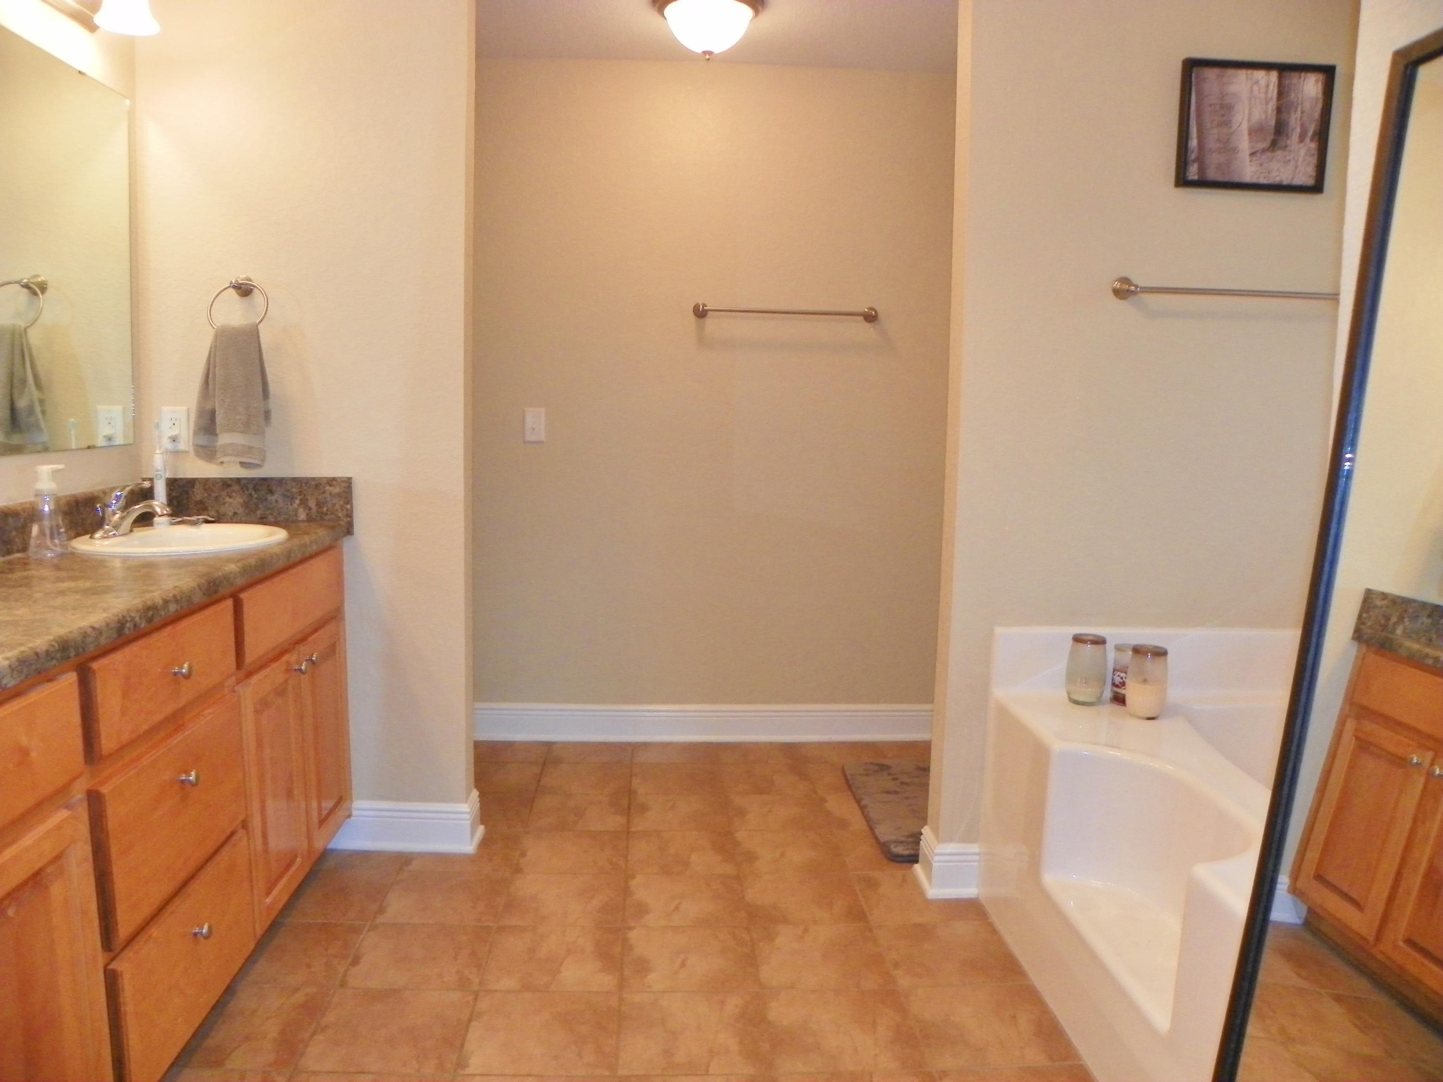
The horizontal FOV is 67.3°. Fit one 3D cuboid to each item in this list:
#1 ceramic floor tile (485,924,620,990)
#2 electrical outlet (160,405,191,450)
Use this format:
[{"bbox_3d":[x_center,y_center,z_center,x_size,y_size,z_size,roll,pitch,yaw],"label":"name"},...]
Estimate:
[{"bbox_3d":[-0.377,0.948,2.458,0.300,0.012,0.300,1,7,-4],"label":"ceramic floor tile"},{"bbox_3d":[-1.399,-0.287,2.779,0.072,0.116,0.012,1,7,-4],"label":"electrical outlet"}]

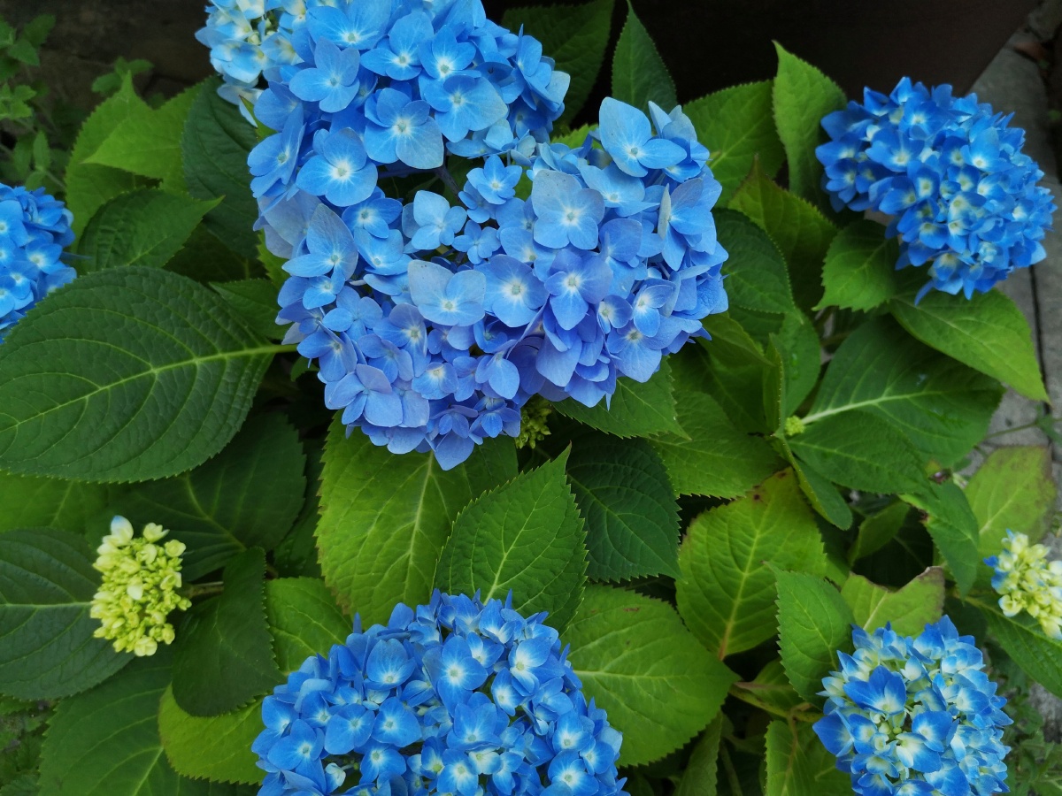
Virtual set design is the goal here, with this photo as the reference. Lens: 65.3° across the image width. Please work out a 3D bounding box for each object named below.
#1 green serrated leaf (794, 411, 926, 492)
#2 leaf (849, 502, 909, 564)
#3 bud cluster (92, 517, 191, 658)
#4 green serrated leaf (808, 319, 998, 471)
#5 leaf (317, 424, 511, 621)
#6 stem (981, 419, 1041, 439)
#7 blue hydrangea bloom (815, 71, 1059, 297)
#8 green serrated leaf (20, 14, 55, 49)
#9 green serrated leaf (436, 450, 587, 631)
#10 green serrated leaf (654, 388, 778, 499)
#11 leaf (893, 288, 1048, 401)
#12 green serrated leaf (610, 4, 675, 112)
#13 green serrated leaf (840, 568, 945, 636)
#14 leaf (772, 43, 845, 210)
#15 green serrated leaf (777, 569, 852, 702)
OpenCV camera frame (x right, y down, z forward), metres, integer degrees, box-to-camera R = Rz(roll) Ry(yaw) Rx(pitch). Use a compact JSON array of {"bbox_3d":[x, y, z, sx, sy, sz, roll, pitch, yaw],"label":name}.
[{"bbox_3d":[0.236,0.039,0.600,0.104,0.022,0.070,21,53,9],"label":"green serrated leaf"},{"bbox_3d":[0.237,0.091,0.560,0.064,0.020,0.030,-39,80,-16],"label":"leaf"},{"bbox_3d":[-0.202,0.097,0.430,0.048,0.045,0.068,-5,77,17],"label":"bud cluster"},{"bbox_3d":[0.239,0.002,0.530,0.140,0.030,0.096,-8,74,-8],"label":"green serrated leaf"},{"bbox_3d":[-0.073,0.081,0.530,0.128,0.030,0.159,7,79,8],"label":"leaf"},{"bbox_3d":[0.500,0.033,0.860,0.065,0.004,0.004,-16,79,0],"label":"stem"},{"bbox_3d":[0.242,-0.125,0.495,0.132,0.100,0.122,5,59,-10],"label":"blue hydrangea bloom"},{"bbox_3d":[-0.578,-0.430,0.970,0.028,0.010,0.054,19,60,5],"label":"green serrated leaf"},{"bbox_3d":[-0.004,0.079,0.455,0.075,0.025,0.114,25,80,5],"label":"green serrated leaf"},{"bbox_3d":[0.106,0.030,0.500,0.102,0.022,0.067,12,72,1],"label":"green serrated leaf"},{"bbox_3d":[0.328,-0.041,0.620,0.077,0.028,0.131,-33,62,-29],"label":"leaf"},{"bbox_3d":[0.074,-0.213,0.541,0.048,0.025,0.122,0,66,-6],"label":"green serrated leaf"},{"bbox_3d":[0.253,0.145,0.580,0.077,0.020,0.067,38,68,10],"label":"green serrated leaf"},{"bbox_3d":[0.184,-0.182,0.551,0.051,0.035,0.143,2,66,-12],"label":"leaf"},{"bbox_3d":[0.180,0.151,0.530,0.063,0.022,0.089,-32,63,16],"label":"green serrated leaf"}]

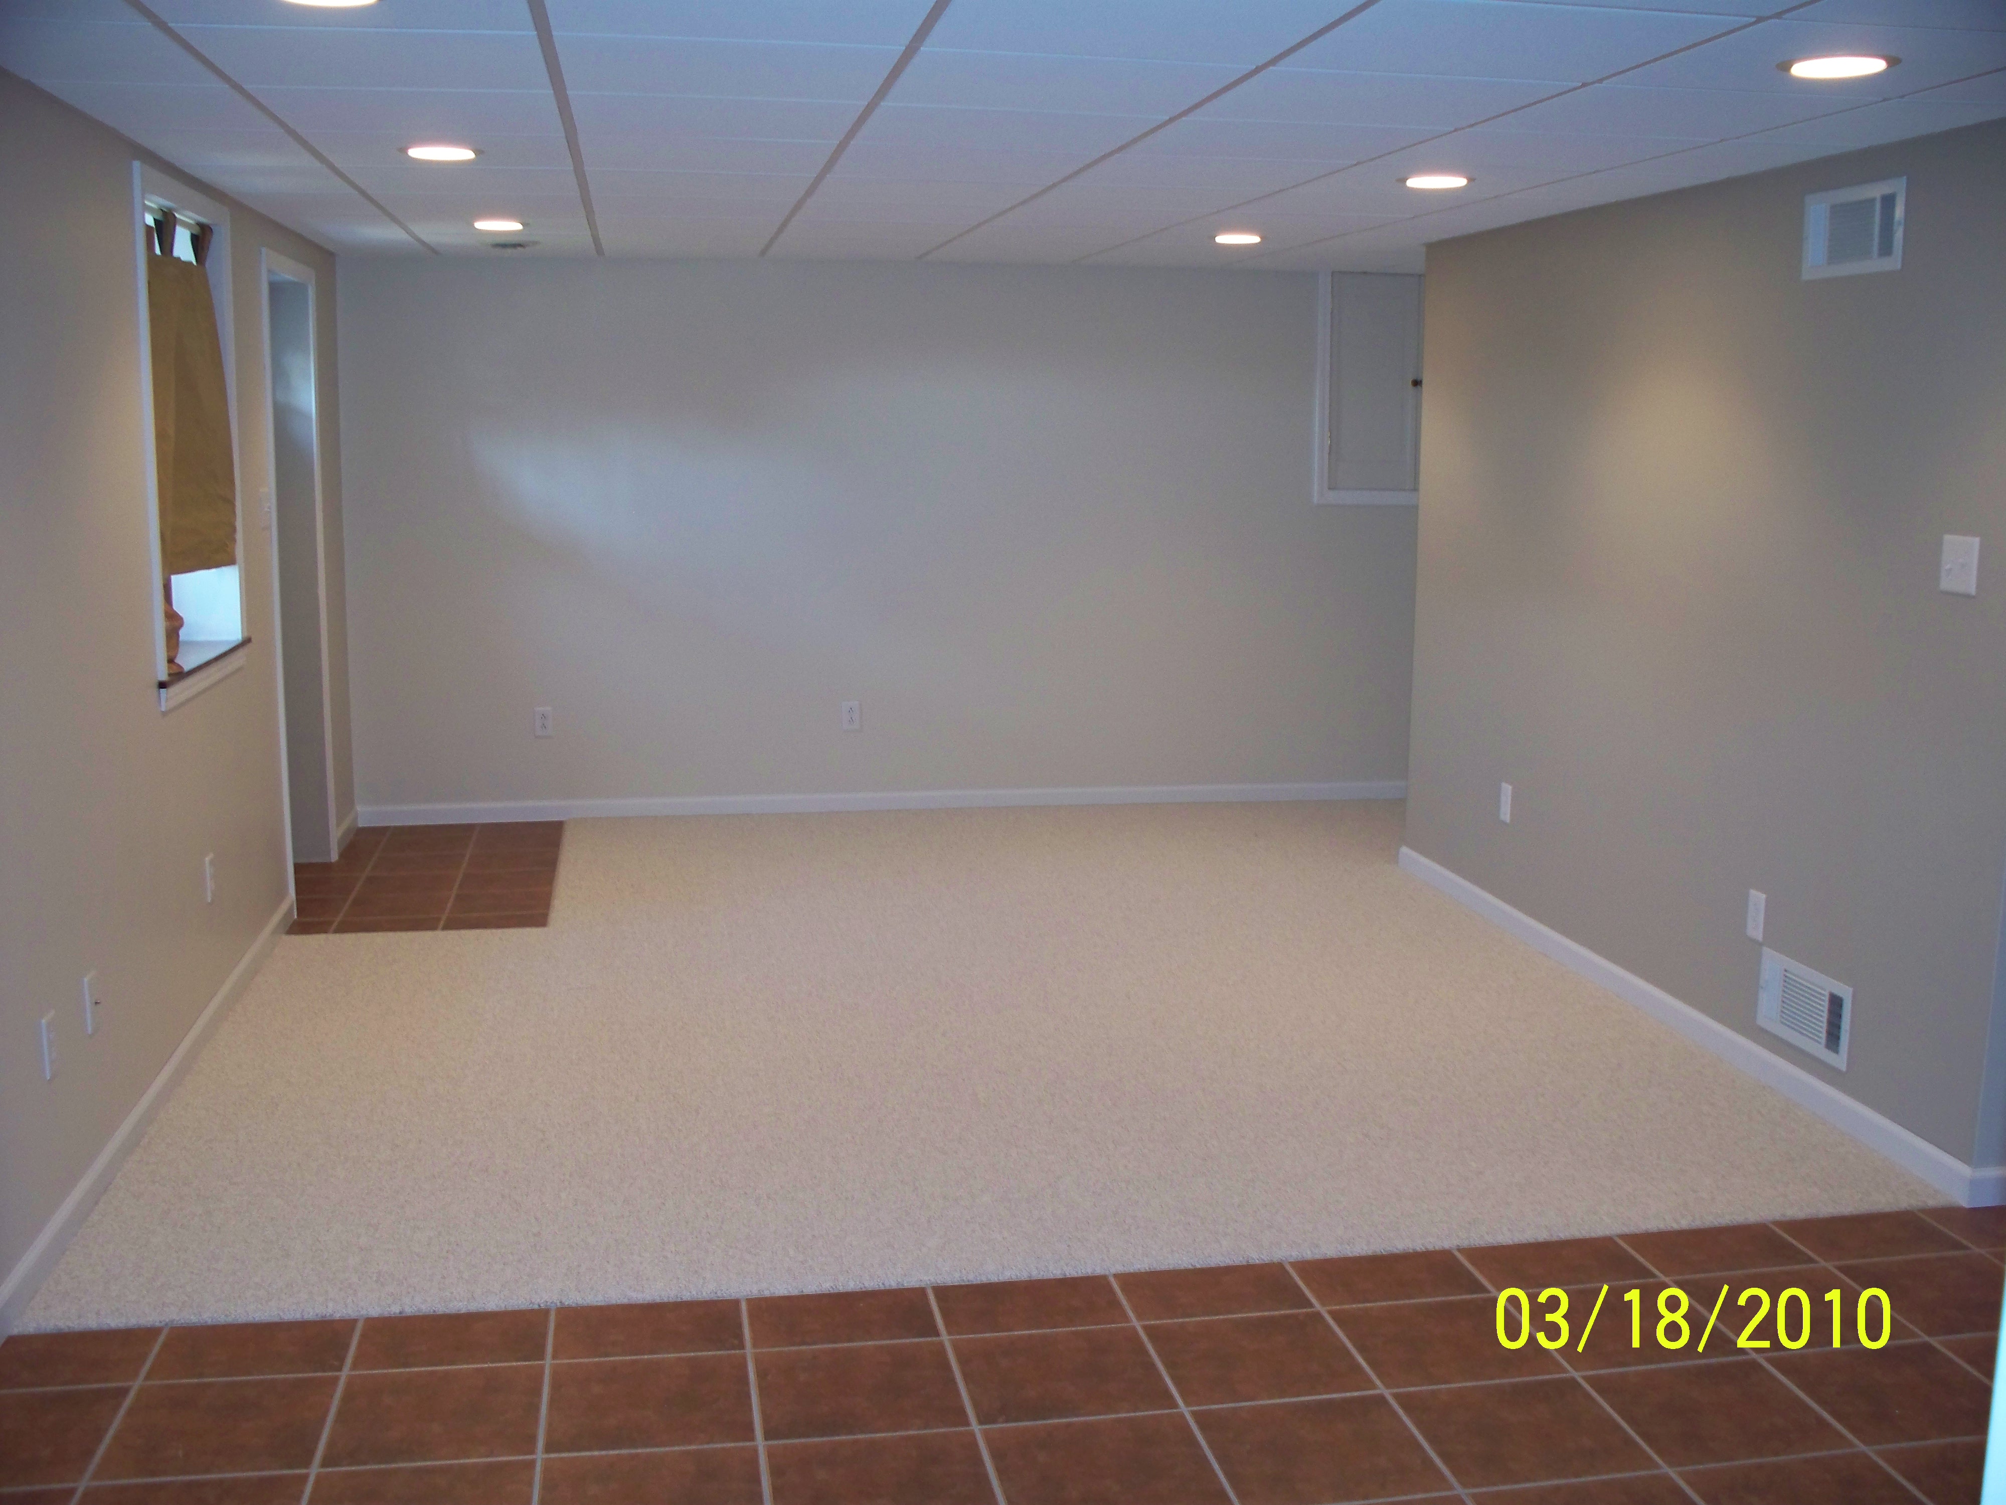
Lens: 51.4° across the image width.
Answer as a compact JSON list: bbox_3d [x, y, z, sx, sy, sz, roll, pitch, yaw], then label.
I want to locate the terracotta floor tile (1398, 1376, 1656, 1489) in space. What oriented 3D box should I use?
[{"bbox_3d":[0.783,1.030,3.155,0.323,0.010,0.323,-1,9,-10],"label":"terracotta floor tile"}]

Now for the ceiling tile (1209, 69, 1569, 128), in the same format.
[{"bbox_3d":[0.695,-1.245,3.965,0.603,0.016,0.603,-1,9,-10],"label":"ceiling tile"}]

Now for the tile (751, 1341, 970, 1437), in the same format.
[{"bbox_3d":[-0.229,1.010,3.304,0.323,0.010,0.323,-1,9,-10],"label":"tile"}]

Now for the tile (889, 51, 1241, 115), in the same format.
[{"bbox_3d":[0.102,-1.236,3.835,0.600,0.016,0.600,-1,9,-10],"label":"tile"}]

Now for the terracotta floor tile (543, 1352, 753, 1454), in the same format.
[{"bbox_3d":[-0.552,1.022,3.274,0.322,0.010,0.322,-1,9,-10],"label":"terracotta floor tile"}]

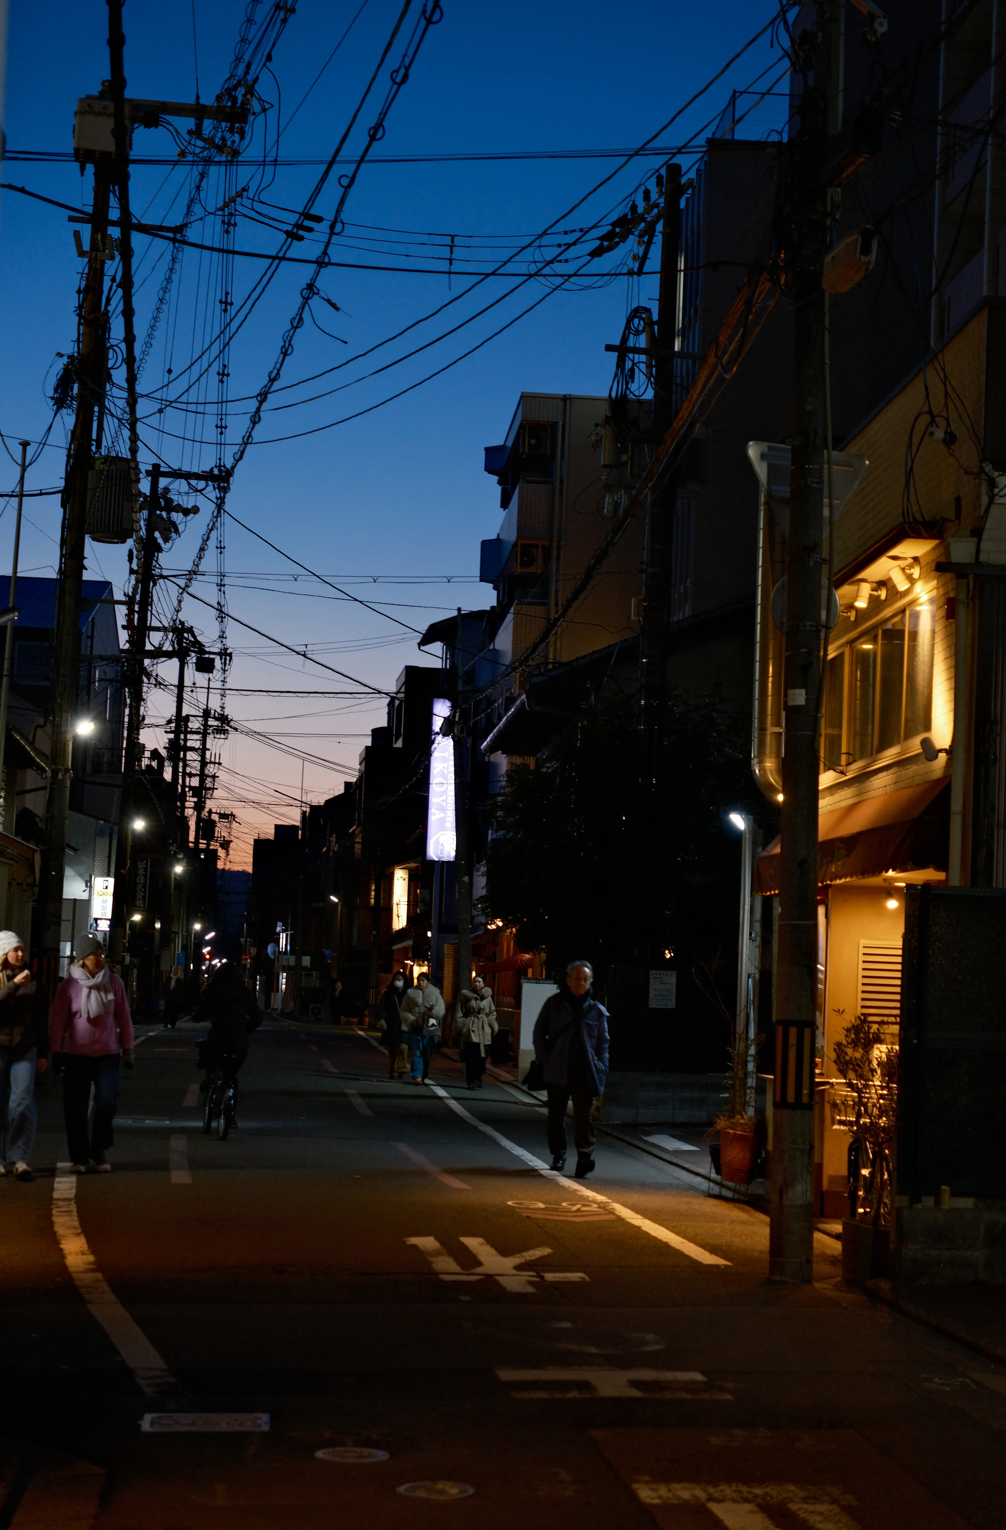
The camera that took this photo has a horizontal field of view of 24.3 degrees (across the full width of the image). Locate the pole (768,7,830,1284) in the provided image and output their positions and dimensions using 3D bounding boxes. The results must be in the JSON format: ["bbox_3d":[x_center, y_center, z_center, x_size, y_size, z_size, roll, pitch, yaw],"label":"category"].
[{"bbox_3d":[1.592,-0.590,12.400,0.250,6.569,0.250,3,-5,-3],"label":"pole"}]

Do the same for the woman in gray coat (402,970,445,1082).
[{"bbox_3d":[-1.101,3.682,32.791,0.600,1.570,0.420,2,-5,-3],"label":"woman in gray coat"}]

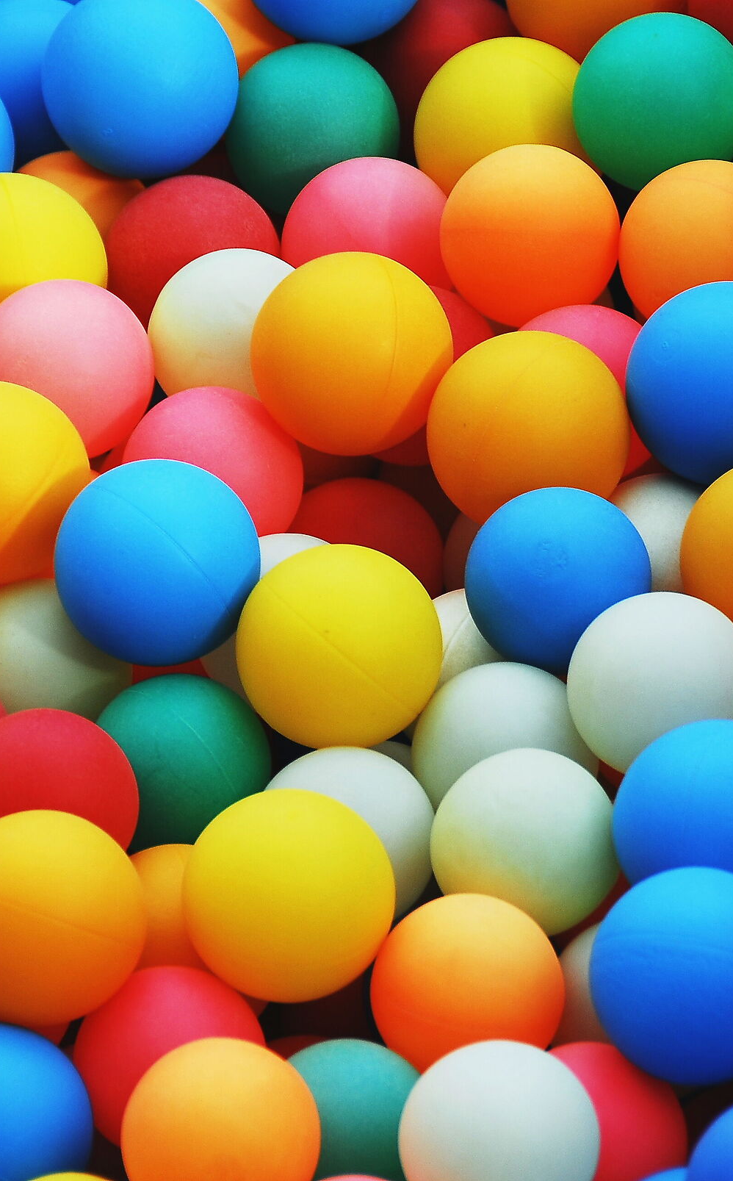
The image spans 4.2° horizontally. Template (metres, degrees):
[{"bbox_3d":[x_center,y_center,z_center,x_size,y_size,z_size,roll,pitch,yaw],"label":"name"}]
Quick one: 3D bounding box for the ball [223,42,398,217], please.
[{"bbox_3d":[-0.020,-0.169,3.660,0.065,0.065,0.065,-3,45,3],"label":"ball"}]

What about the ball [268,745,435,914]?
[{"bbox_3d":[-0.008,0.087,3.452,0.065,0.065,0.065,-3,45,3],"label":"ball"}]

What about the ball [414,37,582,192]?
[{"bbox_3d":[0.054,-0.170,3.696,0.072,0.072,0.072,-3,45,3],"label":"ball"}]

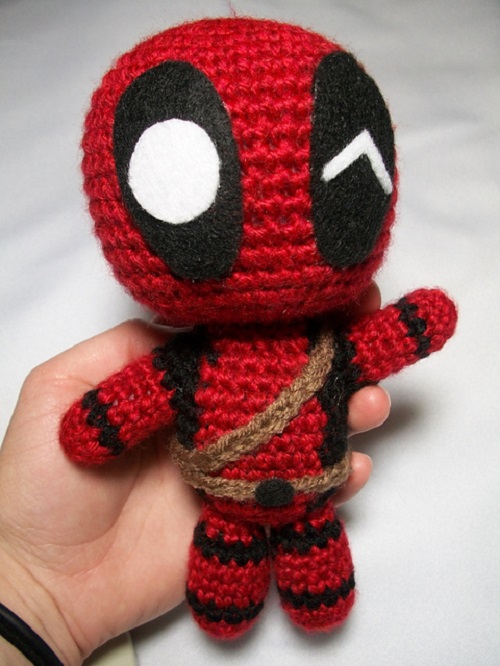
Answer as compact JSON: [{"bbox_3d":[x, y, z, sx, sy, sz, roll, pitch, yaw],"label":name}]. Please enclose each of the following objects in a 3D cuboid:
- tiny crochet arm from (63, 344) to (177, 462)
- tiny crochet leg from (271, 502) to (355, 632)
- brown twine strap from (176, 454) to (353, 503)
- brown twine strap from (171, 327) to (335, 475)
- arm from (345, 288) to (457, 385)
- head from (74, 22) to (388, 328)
[{"bbox_3d":[-0.038,0.022,0.197,0.038,0.022,0.022,-32,14,-16],"label":"tiny crochet arm"},{"bbox_3d":[0.021,0.079,0.228,0.027,0.042,0.027,-9,12,-8],"label":"tiny crochet leg"},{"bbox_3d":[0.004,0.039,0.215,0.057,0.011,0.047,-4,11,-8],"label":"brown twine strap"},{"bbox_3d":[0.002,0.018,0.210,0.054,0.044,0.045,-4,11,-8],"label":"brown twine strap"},{"bbox_3d":[0.049,0.001,0.216,0.038,0.021,0.021,-31,14,5],"label":"arm"},{"bbox_3d":[-0.003,-0.045,0.200,0.091,0.086,0.089,-8,13,-11],"label":"head"}]

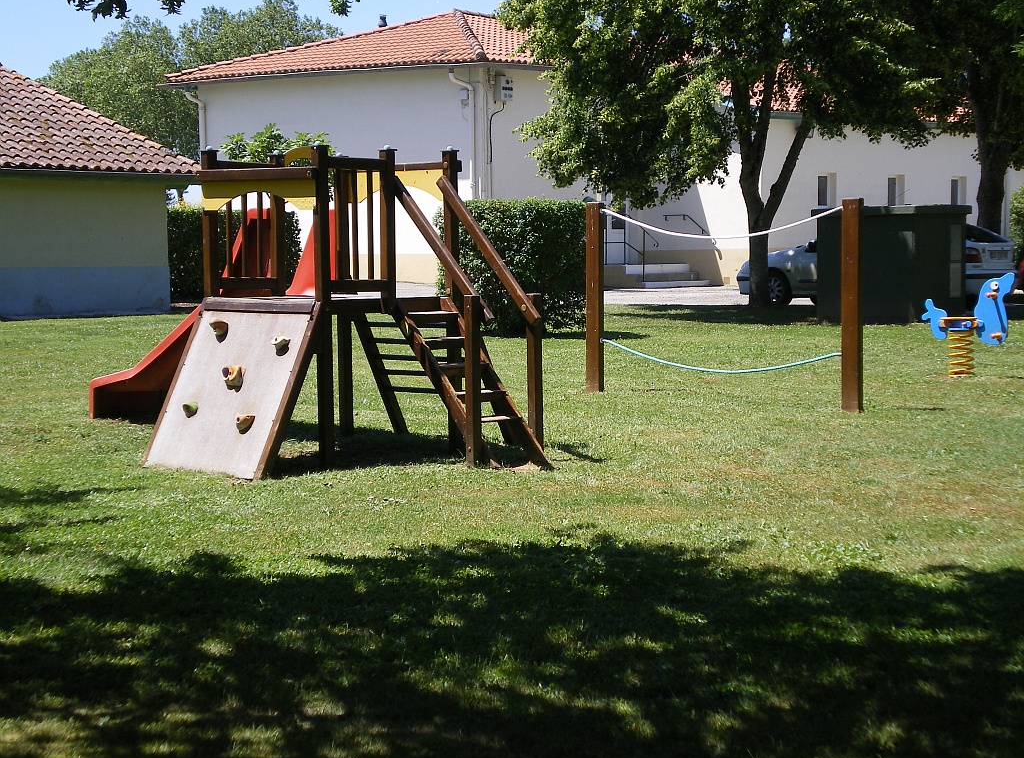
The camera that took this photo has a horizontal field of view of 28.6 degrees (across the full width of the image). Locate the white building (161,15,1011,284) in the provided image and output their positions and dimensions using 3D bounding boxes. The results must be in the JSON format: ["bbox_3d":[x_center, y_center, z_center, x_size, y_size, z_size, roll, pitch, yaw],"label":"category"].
[{"bbox_3d":[3.513,-5.565,50.242,9.300,6.200,23.400,3,6,40],"label":"white building"}]

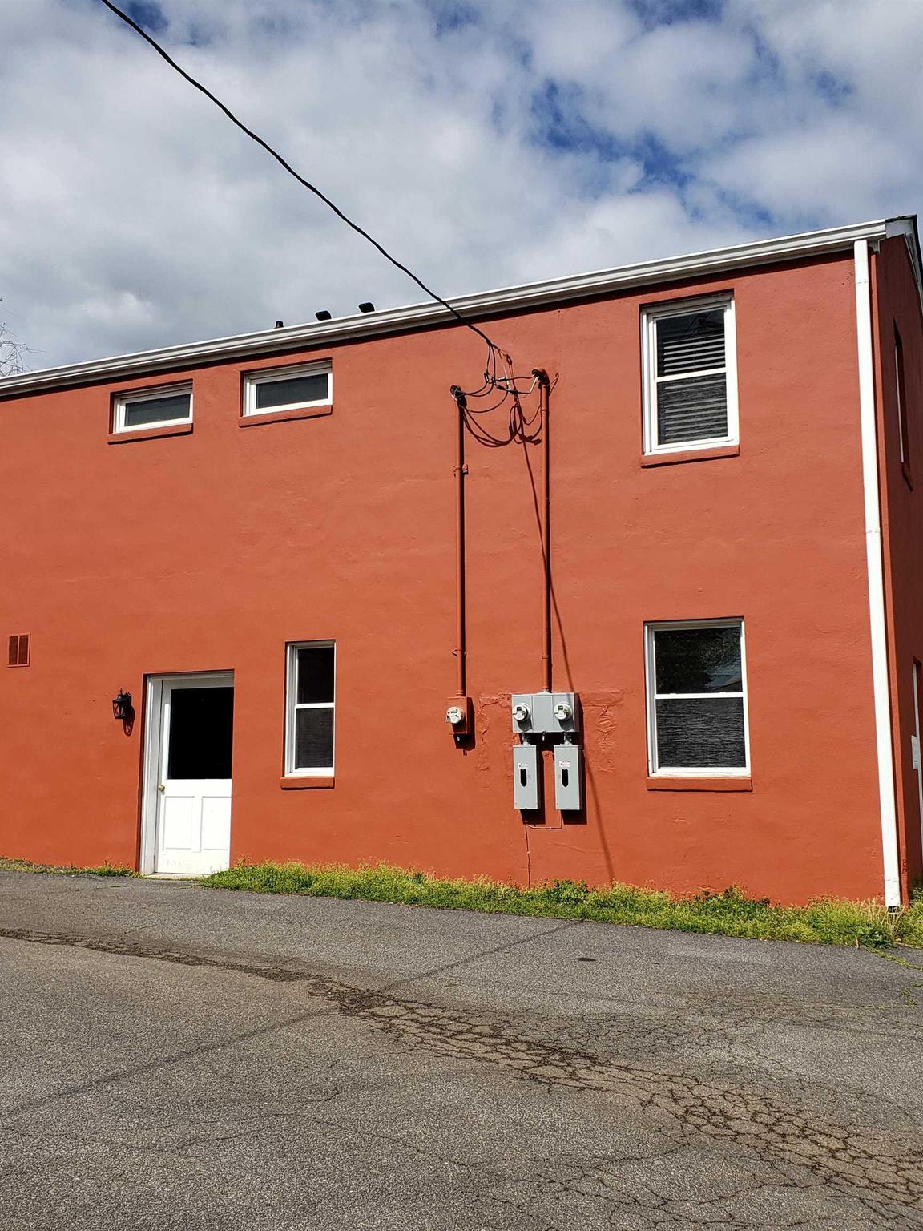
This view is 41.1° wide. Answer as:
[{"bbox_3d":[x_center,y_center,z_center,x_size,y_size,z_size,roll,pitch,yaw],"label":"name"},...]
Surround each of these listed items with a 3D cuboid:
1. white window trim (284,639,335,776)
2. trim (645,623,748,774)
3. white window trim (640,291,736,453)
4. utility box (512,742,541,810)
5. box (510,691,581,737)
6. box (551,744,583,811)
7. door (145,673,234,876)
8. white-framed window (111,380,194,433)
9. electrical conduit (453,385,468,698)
[{"bbox_3d":[-1.513,0.965,12.610,0.598,1.363,0.100,-3,-8,24],"label":"white window trim"},{"bbox_3d":[2.107,0.734,10.976,0.903,1.396,0.110,-3,-8,24],"label":"trim"},{"bbox_3d":[2.103,-2.206,11.335,0.882,1.448,0.110,-3,-8,24],"label":"white window trim"},{"bbox_3d":[0.585,1.433,10.894,0.215,0.558,0.095,-4,-8,24],"label":"utility box"},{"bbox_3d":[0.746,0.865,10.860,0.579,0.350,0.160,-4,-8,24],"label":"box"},{"bbox_3d":[0.940,1.413,10.735,0.217,0.555,0.095,-4,-8,24],"label":"box"},{"bbox_3d":[-2.881,1.695,13.192,1.185,2.154,0.120,-3,-8,24],"label":"door"},{"bbox_3d":[-3.294,-2.221,13.293,1.064,0.471,0.110,-4,-8,24],"label":"white-framed window"},{"bbox_3d":[-0.023,-0.747,11.992,0.093,3.080,0.100,-3,-8,24],"label":"electrical conduit"}]

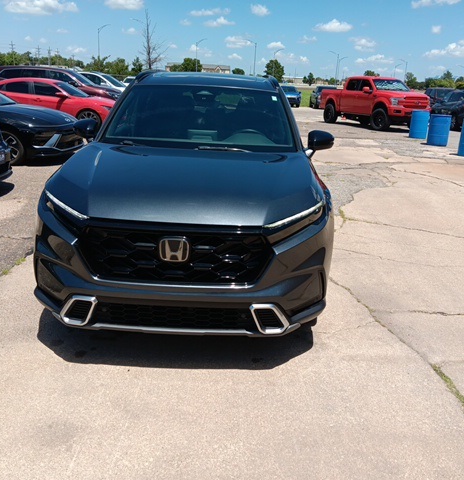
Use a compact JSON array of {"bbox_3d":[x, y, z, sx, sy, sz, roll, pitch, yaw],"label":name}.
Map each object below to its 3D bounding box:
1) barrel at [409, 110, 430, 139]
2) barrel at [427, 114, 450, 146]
[{"bbox_3d":[6.594,-4.044,16.867,0.585,0.900,0.585,9,20,19],"label":"barrel"},{"bbox_3d":[6.375,-3.361,14.760,0.585,0.900,0.585,10,20,21],"label":"barrel"}]

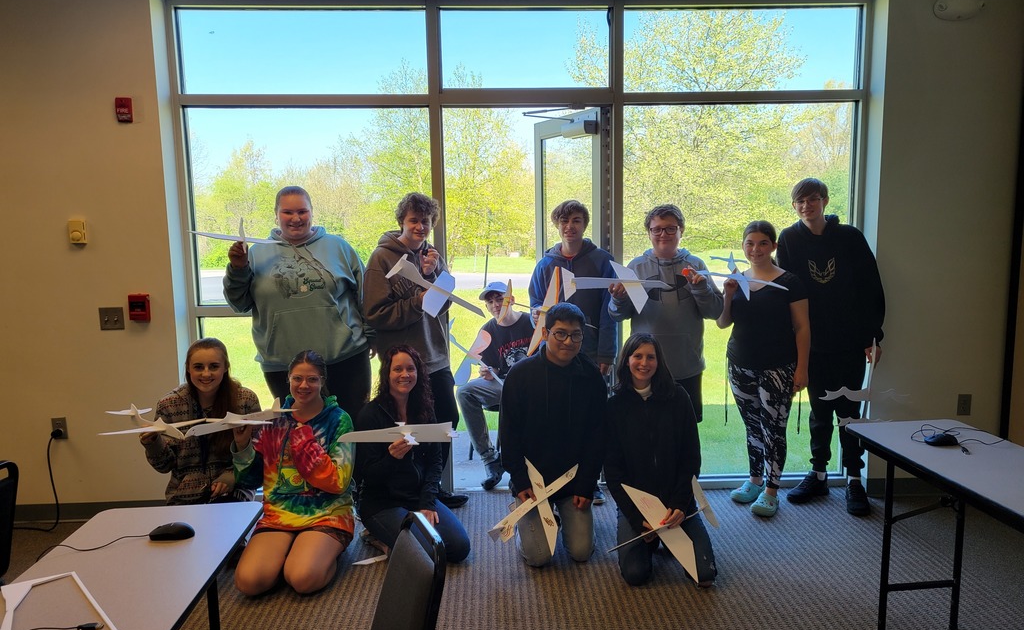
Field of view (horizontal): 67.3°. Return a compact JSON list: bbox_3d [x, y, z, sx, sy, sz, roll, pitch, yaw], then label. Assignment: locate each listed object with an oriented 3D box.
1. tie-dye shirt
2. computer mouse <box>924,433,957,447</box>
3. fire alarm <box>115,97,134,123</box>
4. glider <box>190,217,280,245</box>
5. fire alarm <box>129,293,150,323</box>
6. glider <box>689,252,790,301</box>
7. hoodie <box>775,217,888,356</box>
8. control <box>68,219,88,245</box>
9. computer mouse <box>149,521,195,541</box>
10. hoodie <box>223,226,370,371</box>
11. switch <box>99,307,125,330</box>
[{"bbox_3d":[-0.971,0.672,3.434,0.510,0.585,0.380,-1,7,2],"label":"tie-dye shirt"},{"bbox_3d":[1.506,0.433,2.695,0.112,0.037,0.062,0,7,3],"label":"computer mouse"},{"bbox_3d":[-1.899,-1.000,3.767,0.076,0.120,0.036,-1,7,-3],"label":"fire alarm"},{"bbox_3d":[-1.262,-0.369,3.550,0.450,0.110,0.420,7,12,-20],"label":"glider"},{"bbox_3d":[-1.897,-0.036,3.919,0.088,0.126,0.045,-1,7,-3],"label":"fire alarm"},{"bbox_3d":[1.110,-0.176,3.720,0.460,0.110,0.440,12,19,-18],"label":"glider"},{"bbox_3d":[1.664,-0.170,4.030,0.520,0.690,0.310,1,8,15],"label":"hoodie"},{"bbox_3d":[-2.171,-0.416,3.854,0.067,0.113,0.050,-1,7,-3],"label":"control"},{"bbox_3d":[-0.887,0.559,2.008,0.114,0.037,0.062,0,7,4],"label":"computer mouse"},{"bbox_3d":[-1.025,-0.079,3.677,0.690,0.690,0.380,-2,8,-8],"label":"hoodie"},{"bbox_3d":[-2.028,0.019,3.901,0.118,0.115,0.020,-1,7,-3],"label":"switch"}]

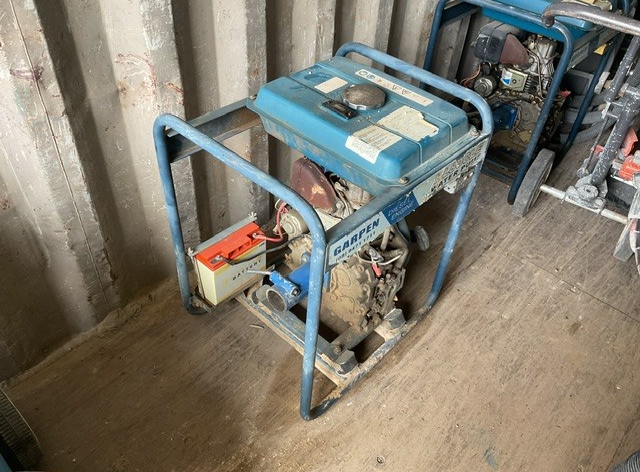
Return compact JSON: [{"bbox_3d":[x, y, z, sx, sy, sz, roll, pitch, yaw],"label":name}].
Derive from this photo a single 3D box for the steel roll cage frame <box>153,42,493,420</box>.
[{"bbox_3d":[0.004,-0.029,1.326,0.488,0.677,0.565,34,50,29],"label":"steel roll cage frame"}]

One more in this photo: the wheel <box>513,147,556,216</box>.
[{"bbox_3d":[0.754,-0.181,1.890,0.041,0.252,0.252,27,47,24],"label":"wheel"}]

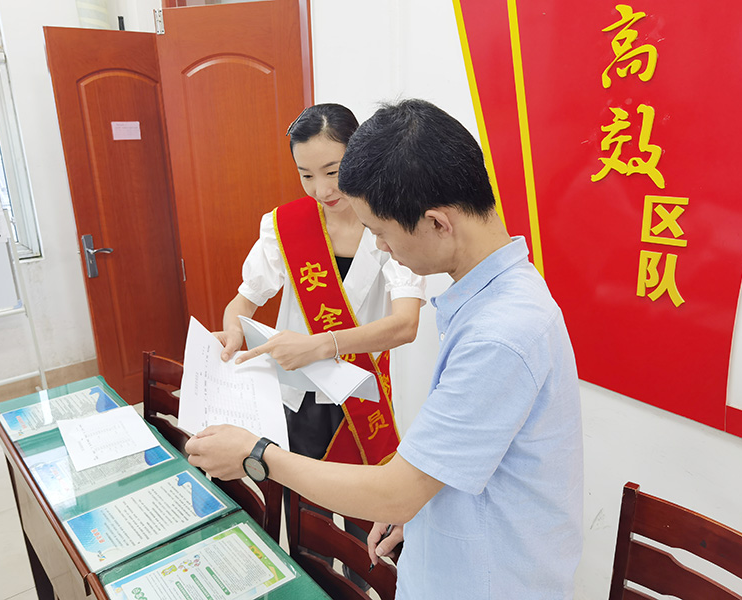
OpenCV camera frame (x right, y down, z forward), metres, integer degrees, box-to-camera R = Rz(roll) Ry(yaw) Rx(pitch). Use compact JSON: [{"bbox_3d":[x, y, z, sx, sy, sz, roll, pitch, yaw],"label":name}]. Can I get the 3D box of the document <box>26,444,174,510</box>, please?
[{"bbox_3d":[-0.697,0.425,1.566,0.297,0.005,0.210,-15,22,-38],"label":"document"}]

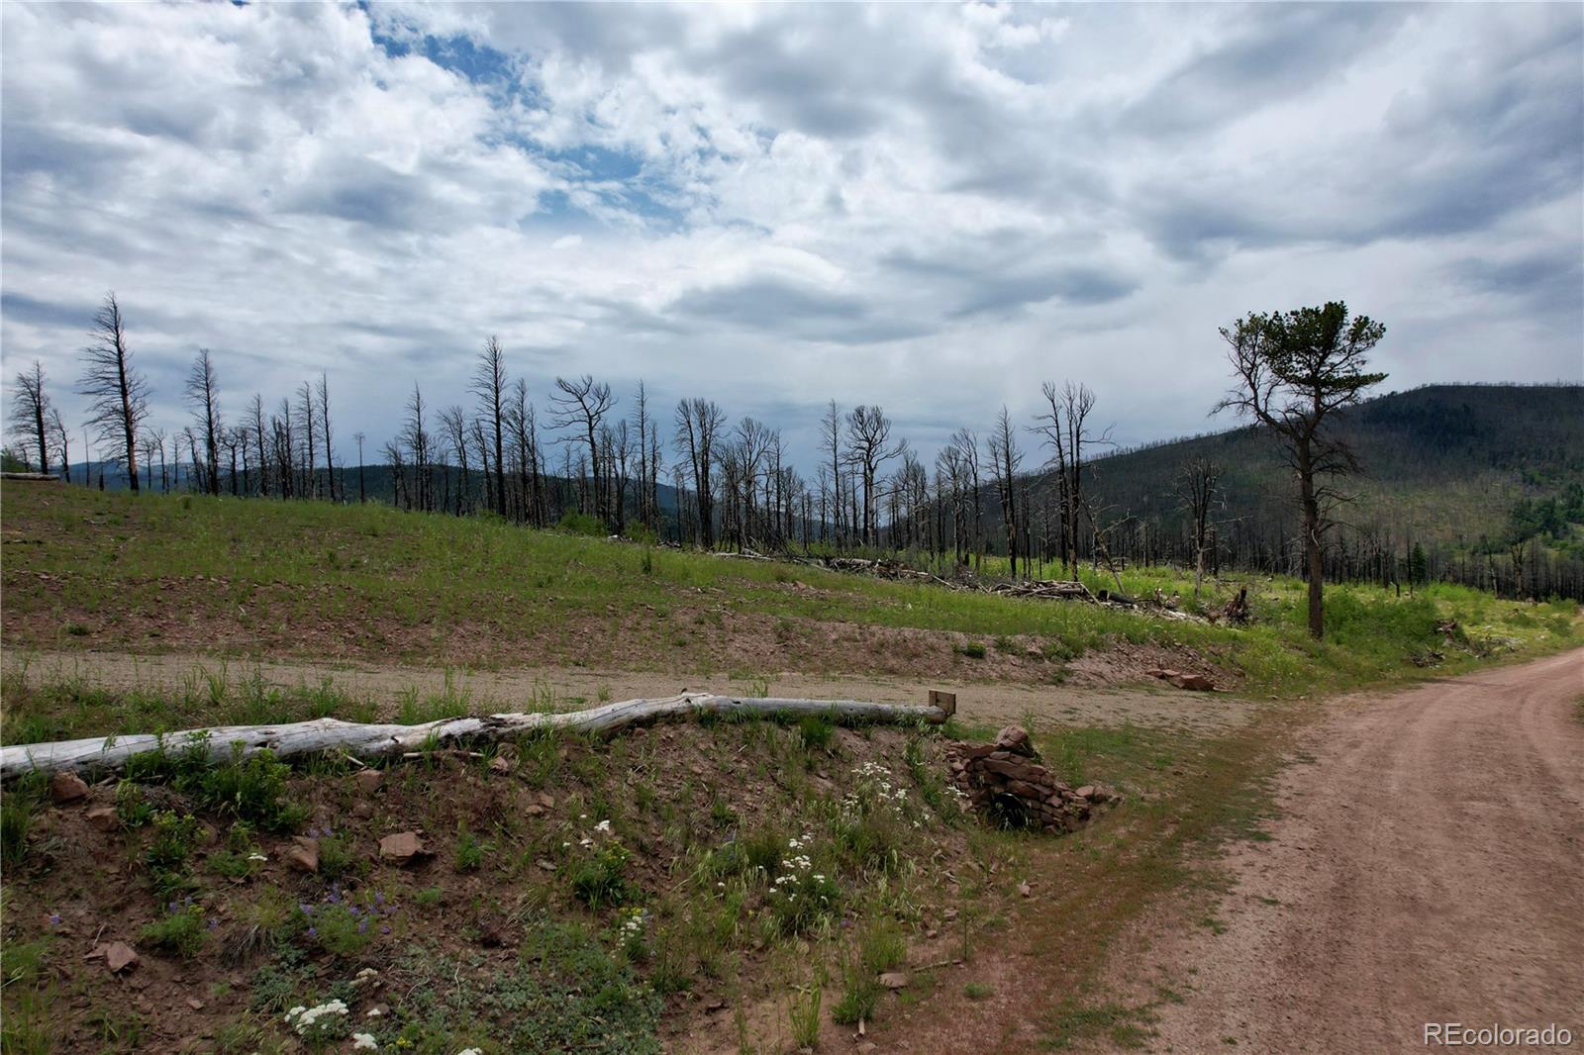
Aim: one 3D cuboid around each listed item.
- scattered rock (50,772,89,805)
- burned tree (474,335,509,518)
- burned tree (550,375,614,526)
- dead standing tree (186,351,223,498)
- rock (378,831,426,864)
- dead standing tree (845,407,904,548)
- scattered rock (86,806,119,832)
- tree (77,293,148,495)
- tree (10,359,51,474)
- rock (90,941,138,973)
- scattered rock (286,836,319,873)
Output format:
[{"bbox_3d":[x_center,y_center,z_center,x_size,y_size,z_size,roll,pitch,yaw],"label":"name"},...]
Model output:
[{"bbox_3d":[-6.269,2.265,8.400,0.297,0.240,0.270,-2,1,-37],"label":"scattered rock"},{"bbox_3d":[-17.748,-5.795,57.002,1.949,10.849,1.851,-2,1,-17],"label":"burned tree"},{"bbox_3d":[-12.571,-4.544,58.001,3.770,9.149,3.581,-2,1,-12],"label":"burned tree"},{"bbox_3d":[-36.447,-6.466,60.001,2.033,9.308,1.931,-2,1,-31],"label":"dead standing tree"},{"bbox_3d":[-3.183,2.615,7.900,0.366,0.210,0.290,-2,1,-22],"label":"rock"},{"bbox_3d":[5.527,-3.259,64.001,3.914,9.679,3.719,-1,1,5],"label":"dead standing tree"},{"bbox_3d":[-5.775,2.443,8.100,0.254,0.170,0.220,-2,1,-36],"label":"scattered rock"},{"bbox_3d":[-37.844,-7.482,54.002,3.224,11.264,3.062,-2,1,-35],"label":"tree"},{"bbox_3d":[-48.764,-7.019,62.001,2.057,7.517,1.954,-2,1,-38],"label":"tree"},{"bbox_3d":[-4.617,2.931,6.600,0.291,0.180,0.250,-2,1,-36],"label":"rock"},{"bbox_3d":[-3.895,2.603,7.700,0.237,0.240,0.220,-2,1,-27],"label":"scattered rock"}]

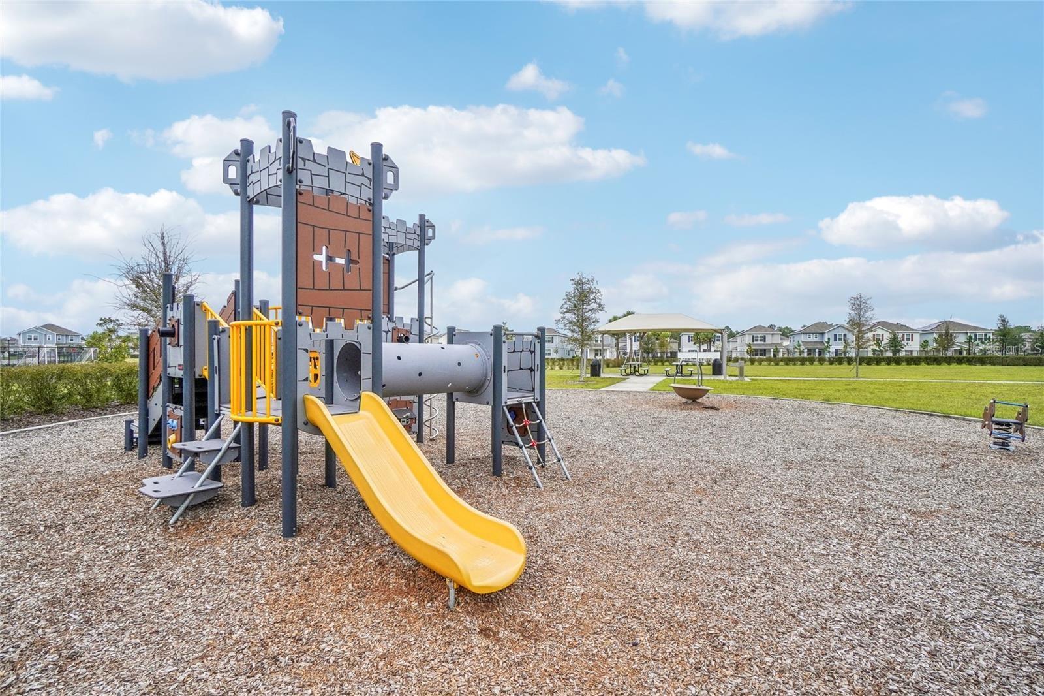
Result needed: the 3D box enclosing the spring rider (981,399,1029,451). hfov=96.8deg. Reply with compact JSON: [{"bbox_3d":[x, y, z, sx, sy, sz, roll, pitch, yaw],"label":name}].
[{"bbox_3d":[7.436,1.165,7.150,0.430,0.790,0.600,0,0,34],"label":"spring rider"}]

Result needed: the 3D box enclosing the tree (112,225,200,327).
[{"bbox_3d":[-11.800,-1.217,15.000,2.600,5.480,2.600,0,0,0],"label":"tree"}]

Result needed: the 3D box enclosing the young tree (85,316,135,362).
[{"bbox_3d":[-22.200,-0.040,25.000,2.200,3.250,2.200,0,0,0],"label":"young tree"}]

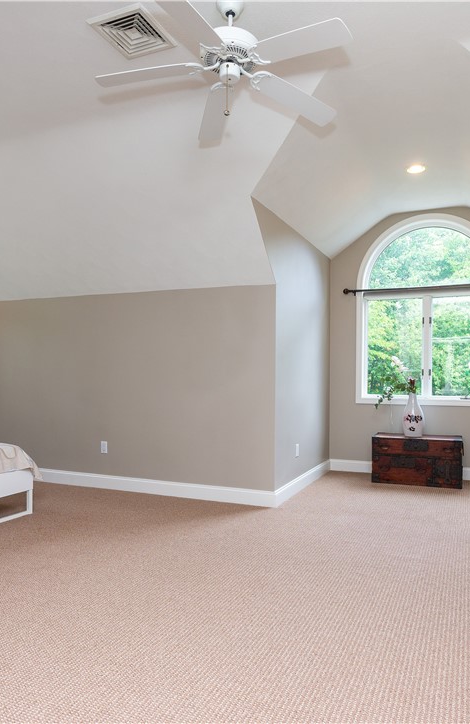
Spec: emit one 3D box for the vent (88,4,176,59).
[{"bbox_3d":[-0.545,-1.769,2.606,0.345,0.030,0.345,0,-1,26],"label":"vent"}]

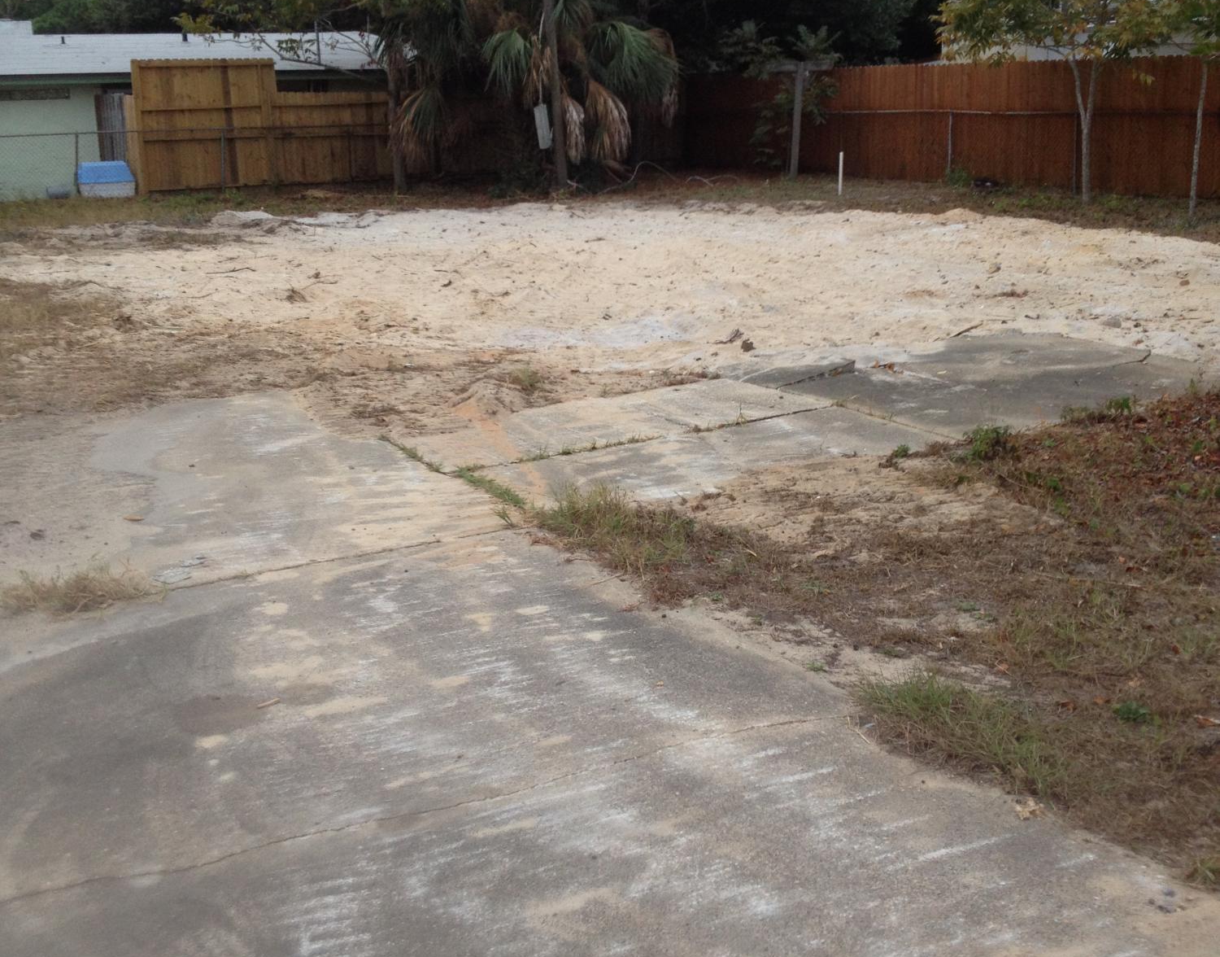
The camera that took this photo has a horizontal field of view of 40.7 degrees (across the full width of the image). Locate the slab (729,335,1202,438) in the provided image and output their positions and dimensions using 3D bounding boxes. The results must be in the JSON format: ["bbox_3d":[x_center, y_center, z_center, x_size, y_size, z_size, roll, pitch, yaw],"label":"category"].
[{"bbox_3d":[2.114,-0.488,8.825,2.450,0.120,2.070,-9,16,-30],"label":"slab"}]

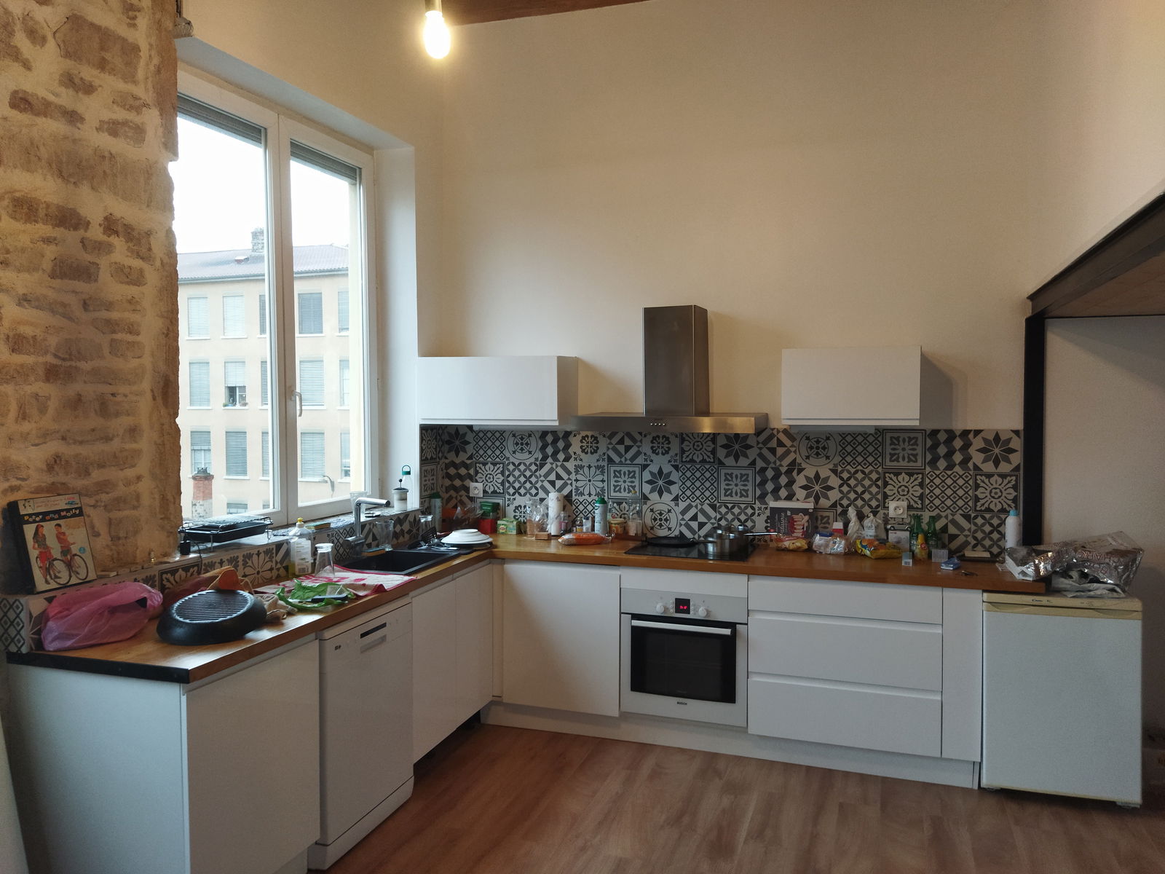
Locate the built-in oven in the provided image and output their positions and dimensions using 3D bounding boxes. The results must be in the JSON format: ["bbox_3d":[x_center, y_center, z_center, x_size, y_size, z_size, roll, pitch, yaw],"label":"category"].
[{"bbox_3d":[0.547,0.991,4.413,0.597,0.592,0.550,1,3,19],"label":"built-in oven"}]

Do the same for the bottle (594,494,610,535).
[{"bbox_3d":[0.106,0.420,4.836,0.070,0.207,0.070,1,4,21],"label":"bottle"}]

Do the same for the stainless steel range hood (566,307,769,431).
[{"bbox_3d":[0.434,-0.332,4.477,0.895,0.605,0.450,1,3,19],"label":"stainless steel range hood"}]

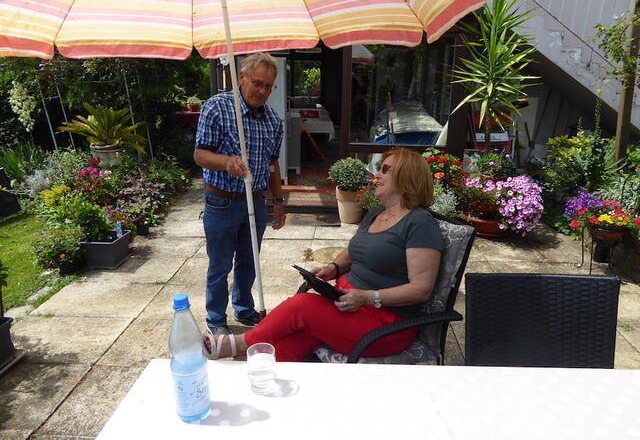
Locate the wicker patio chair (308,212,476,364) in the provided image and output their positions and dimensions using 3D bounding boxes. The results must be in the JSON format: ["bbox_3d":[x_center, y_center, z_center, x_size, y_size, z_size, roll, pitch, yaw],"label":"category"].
[{"bbox_3d":[0.235,0.425,2.019,0.640,0.980,0.580,-6,18,-20],"label":"wicker patio chair"}]

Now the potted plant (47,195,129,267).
[{"bbox_3d":[-1.920,0.082,3.879,0.540,0.560,0.360,0,17,0],"label":"potted plant"}]

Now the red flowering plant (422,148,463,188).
[{"bbox_3d":[1.240,-0.521,4.805,0.440,0.460,0.420,0,17,0],"label":"red flowering plant"}]

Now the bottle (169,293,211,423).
[{"bbox_3d":[-0.305,0.315,1.079,0.084,0.308,0.084,0,18,0],"label":"bottle"}]

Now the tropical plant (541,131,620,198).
[{"bbox_3d":[2.900,-0.560,5.158,0.850,0.850,0.750,0,17,0],"label":"tropical plant"}]

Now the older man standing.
[{"bbox_3d":[-0.425,-0.086,2.610,0.500,1.600,0.380,-6,19,-19],"label":"older man standing"}]

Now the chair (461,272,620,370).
[{"bbox_3d":[0.720,0.685,1.377,0.560,0.890,0.600,2,18,5],"label":"chair"}]

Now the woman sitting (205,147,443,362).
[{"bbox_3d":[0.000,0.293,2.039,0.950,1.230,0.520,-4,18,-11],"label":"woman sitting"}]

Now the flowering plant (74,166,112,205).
[{"bbox_3d":[-2.400,-0.333,4.936,0.400,0.440,0.380,0,18,0],"label":"flowering plant"}]

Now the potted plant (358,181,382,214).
[{"bbox_3d":[0.540,-0.204,4.827,0.300,0.420,0.300,0,17,0],"label":"potted plant"}]

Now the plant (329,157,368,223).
[{"bbox_3d":[0.310,-0.318,4.981,0.420,0.690,0.420,0,17,0],"label":"plant"}]

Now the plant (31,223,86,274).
[{"bbox_3d":[-2.070,0.215,3.752,0.380,0.380,0.360,0,17,0],"label":"plant"}]

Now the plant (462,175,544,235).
[{"bbox_3d":[1.770,-0.141,4.536,0.750,0.520,0.620,0,18,0],"label":"plant"}]

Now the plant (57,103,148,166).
[{"bbox_3d":[-2.370,-0.861,5.067,0.900,0.800,0.880,0,17,0],"label":"plant"}]

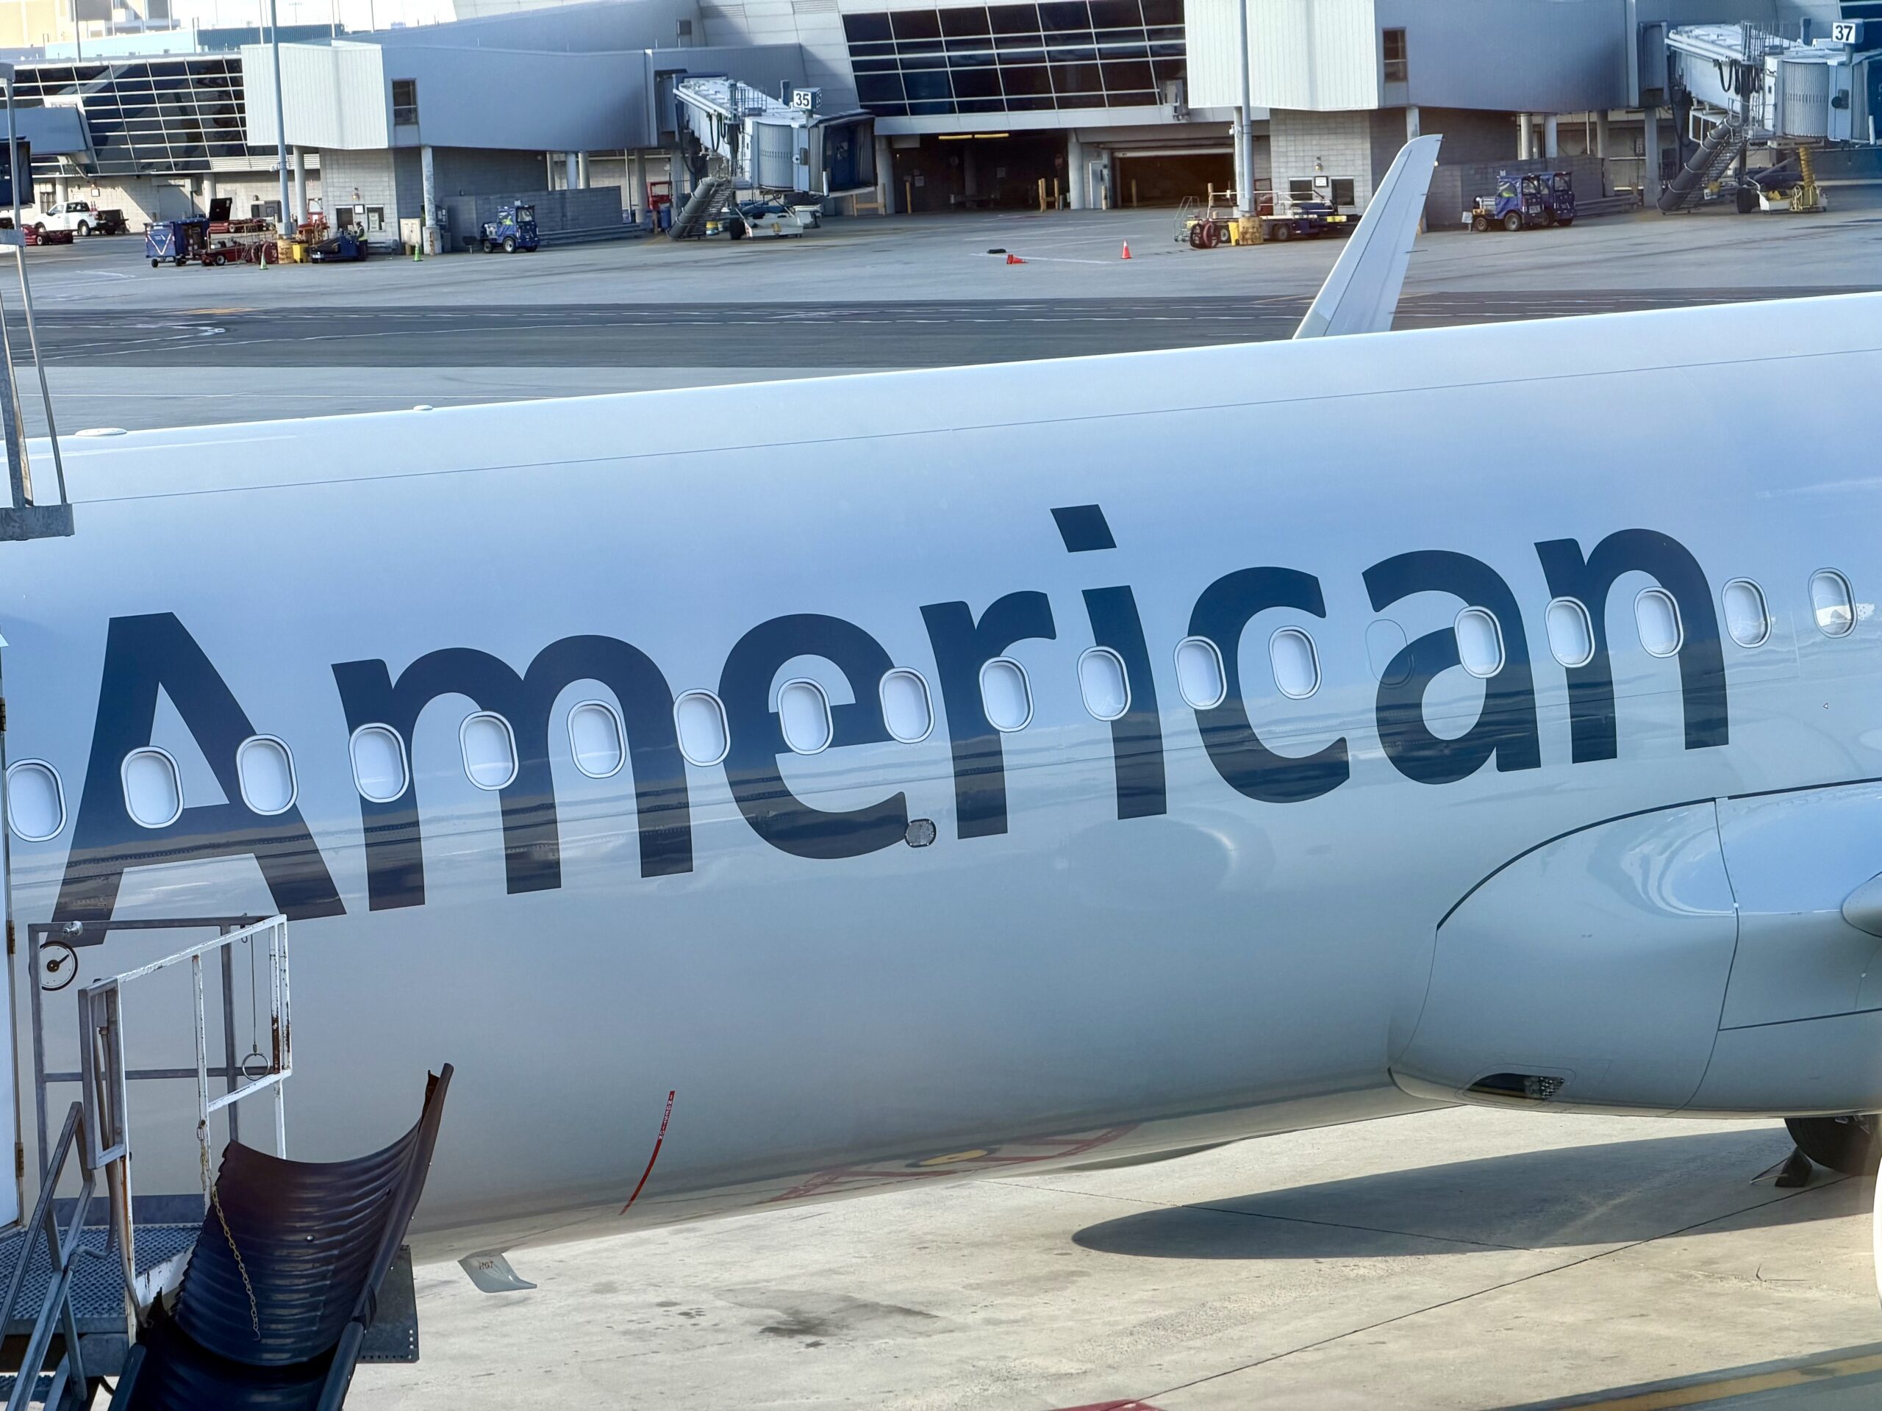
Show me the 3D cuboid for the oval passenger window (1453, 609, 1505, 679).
[{"bbox_3d":[2.684,-0.311,27.102,0.275,0.367,0.050,-6,-8,-26],"label":"oval passenger window"}]

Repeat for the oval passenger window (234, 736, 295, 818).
[{"bbox_3d":[-3.021,0.320,24.326,0.275,0.367,0.050,-6,-8,-26],"label":"oval passenger window"}]

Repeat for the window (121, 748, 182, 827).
[{"bbox_3d":[-3.496,0.373,24.095,0.275,0.367,0.050,-6,-8,-26],"label":"window"}]

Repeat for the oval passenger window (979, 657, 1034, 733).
[{"bbox_3d":[0.307,-0.048,25.945,0.275,0.367,0.050,-6,-8,-26],"label":"oval passenger window"}]

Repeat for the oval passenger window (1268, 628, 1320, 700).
[{"bbox_3d":[1.733,-0.206,26.639,0.275,0.367,0.050,-6,-8,-26],"label":"oval passenger window"}]

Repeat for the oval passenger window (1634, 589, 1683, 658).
[{"bbox_3d":[3.634,-0.416,27.565,0.275,0.367,0.050,-6,-8,-26],"label":"oval passenger window"}]

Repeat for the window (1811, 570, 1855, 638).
[{"bbox_3d":[4.585,-0.521,28.027,0.275,0.367,0.050,-6,-8,-26],"label":"window"}]

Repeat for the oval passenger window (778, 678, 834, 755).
[{"bbox_3d":[-0.620,0.053,24.552,0.250,0.350,0.040,-6,-10,-26],"label":"oval passenger window"}]

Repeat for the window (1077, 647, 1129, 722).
[{"bbox_3d":[0.782,-0.101,26.177,0.275,0.367,0.050,-6,-8,-26],"label":"window"}]

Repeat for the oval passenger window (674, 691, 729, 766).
[{"bbox_3d":[-1.077,0.103,24.330,0.250,0.350,0.040,-6,-10,-26],"label":"oval passenger window"}]

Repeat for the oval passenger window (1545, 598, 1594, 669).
[{"bbox_3d":[3.043,-0.349,26.323,0.250,0.350,0.040,-6,-10,-26],"label":"oval passenger window"}]

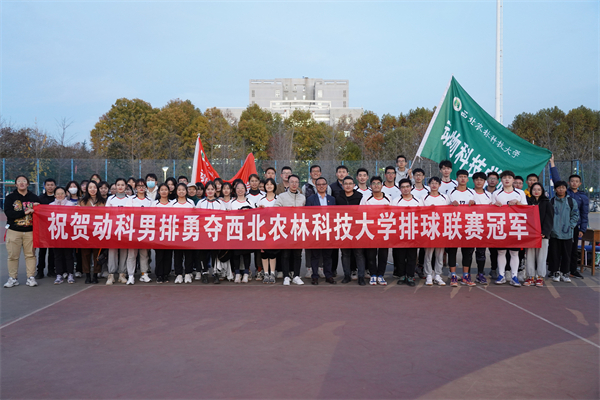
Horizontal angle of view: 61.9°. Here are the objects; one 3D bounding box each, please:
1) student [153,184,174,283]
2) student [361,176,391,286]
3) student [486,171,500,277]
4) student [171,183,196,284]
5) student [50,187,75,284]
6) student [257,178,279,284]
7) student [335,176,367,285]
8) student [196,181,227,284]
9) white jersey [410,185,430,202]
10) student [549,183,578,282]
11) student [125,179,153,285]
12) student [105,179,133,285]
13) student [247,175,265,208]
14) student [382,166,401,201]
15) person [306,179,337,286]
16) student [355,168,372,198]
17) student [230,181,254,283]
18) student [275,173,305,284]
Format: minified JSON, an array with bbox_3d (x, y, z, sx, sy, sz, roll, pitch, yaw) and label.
[{"bbox_3d":[-2.206,0.532,8.090,0.460,1.593,0.360,0,1,-3],"label":"student"},{"bbox_3d":[1.206,0.480,7.880,0.500,1.700,0.340,0,0,3],"label":"student"},{"bbox_3d":[3.393,0.432,8.766,0.500,1.846,0.360,0,1,5],"label":"student"},{"bbox_3d":[-1.854,0.529,7.991,0.430,1.591,0.380,0,1,-6],"label":"student"},{"bbox_3d":[-3.800,0.563,8.000,0.450,1.532,0.320,0,0,-10],"label":"student"},{"bbox_3d":[-0.516,0.497,8.128,0.450,1.683,0.380,0,1,0],"label":"student"},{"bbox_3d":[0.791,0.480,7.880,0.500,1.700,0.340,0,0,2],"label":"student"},{"bbox_3d":[-1.425,0.512,8.009,0.470,1.624,0.380,0,1,-7],"label":"student"},{"bbox_3d":[2.077,0.060,8.620,0.460,0.660,0.300,0,1,3],"label":"white jersey"},{"bbox_3d":[4.465,0.524,8.421,0.500,1.682,0.360,0,1,7],"label":"student"},{"bbox_3d":[-2.571,0.496,7.990,0.480,1.663,0.380,0,1,-3],"label":"student"},{"bbox_3d":[-2.871,0.494,7.930,0.450,1.670,0.320,0,0,-7],"label":"student"},{"bbox_3d":[-0.763,0.451,8.434,0.460,1.764,0.360,0,1,0],"label":"student"},{"bbox_3d":[1.546,0.380,8.450,0.480,1.893,0.330,0,0,3],"label":"student"},{"bbox_3d":[0.353,0.488,8.085,0.540,1.711,0.380,0,1,0],"label":"person"},{"bbox_3d":[1.067,0.401,8.400,0.480,1.853,0.330,0,0,2],"label":"student"},{"bbox_3d":[-0.924,0.515,8.035,0.430,1.618,0.380,0,1,-5],"label":"student"},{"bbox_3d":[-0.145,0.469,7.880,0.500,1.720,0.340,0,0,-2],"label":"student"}]

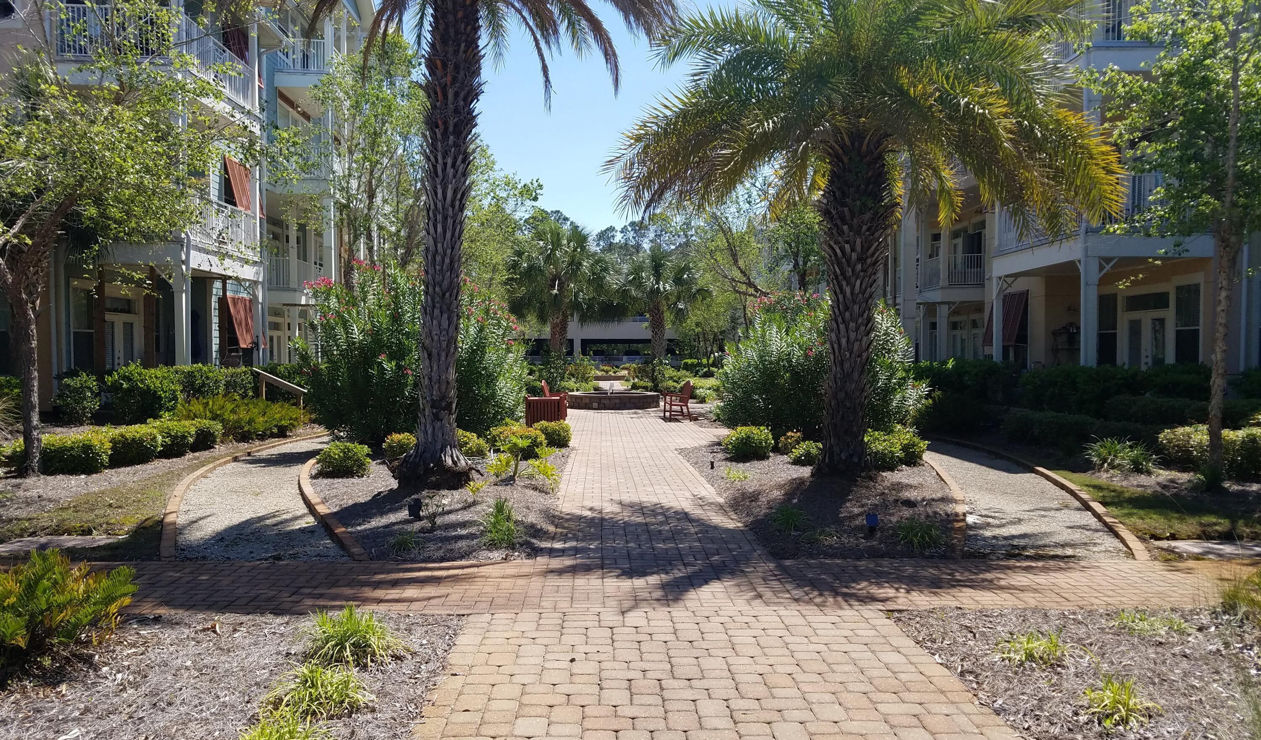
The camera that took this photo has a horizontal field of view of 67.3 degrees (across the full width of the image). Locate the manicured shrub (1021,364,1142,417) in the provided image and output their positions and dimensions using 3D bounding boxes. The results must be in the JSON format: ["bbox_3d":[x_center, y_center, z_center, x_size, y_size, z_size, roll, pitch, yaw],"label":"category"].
[{"bbox_3d":[9.500,0.430,20.100,2.450,1.080,1.400,0,1,0],"label":"manicured shrub"}]

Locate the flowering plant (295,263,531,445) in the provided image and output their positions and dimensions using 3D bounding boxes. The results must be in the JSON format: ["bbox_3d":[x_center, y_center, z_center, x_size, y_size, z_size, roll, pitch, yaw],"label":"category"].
[{"bbox_3d":[-4.200,-0.320,18.500,4.100,3.350,3.700,0,1,0],"label":"flowering plant"}]

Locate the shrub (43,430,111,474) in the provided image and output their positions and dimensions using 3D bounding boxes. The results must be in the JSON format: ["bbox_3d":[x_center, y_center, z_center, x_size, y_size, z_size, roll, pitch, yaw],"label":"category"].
[{"bbox_3d":[-7.420,1.100,12.700,0.880,0.550,0.820,0,1,0],"label":"shrub"}]

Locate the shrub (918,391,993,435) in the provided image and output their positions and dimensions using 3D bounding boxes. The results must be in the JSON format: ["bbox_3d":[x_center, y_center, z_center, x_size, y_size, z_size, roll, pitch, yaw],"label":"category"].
[{"bbox_3d":[6.850,0.900,20.000,1.500,0.880,1.300,0,1,0],"label":"shrub"}]

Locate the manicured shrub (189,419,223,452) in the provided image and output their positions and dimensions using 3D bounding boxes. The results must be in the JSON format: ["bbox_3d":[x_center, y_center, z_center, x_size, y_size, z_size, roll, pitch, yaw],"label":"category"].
[{"bbox_3d":[-7.020,1.070,15.600,0.680,0.530,0.700,0,1,0],"label":"manicured shrub"}]

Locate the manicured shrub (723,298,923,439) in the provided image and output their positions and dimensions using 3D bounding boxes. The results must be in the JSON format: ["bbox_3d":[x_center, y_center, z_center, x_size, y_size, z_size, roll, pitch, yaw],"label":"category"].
[{"bbox_3d":[4.100,-0.100,20.300,4.100,2.900,3.500,0,1,0],"label":"manicured shrub"}]

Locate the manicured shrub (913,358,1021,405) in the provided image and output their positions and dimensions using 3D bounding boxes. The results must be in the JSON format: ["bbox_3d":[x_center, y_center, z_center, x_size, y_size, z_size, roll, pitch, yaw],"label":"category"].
[{"bbox_3d":[8.550,0.330,24.000,2.700,1.200,1.700,0,1,0],"label":"manicured shrub"}]

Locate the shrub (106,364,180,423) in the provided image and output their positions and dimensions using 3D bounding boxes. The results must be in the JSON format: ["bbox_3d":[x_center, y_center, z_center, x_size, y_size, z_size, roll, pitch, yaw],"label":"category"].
[{"bbox_3d":[-9.650,0.470,18.700,1.350,1.120,1.200,0,1,0],"label":"shrub"}]

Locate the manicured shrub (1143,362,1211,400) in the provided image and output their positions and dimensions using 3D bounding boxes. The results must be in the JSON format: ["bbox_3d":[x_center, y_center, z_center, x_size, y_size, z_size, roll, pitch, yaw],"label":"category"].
[{"bbox_3d":[11.500,0.400,20.000,1.300,1.050,1.100,0,1,0],"label":"manicured shrub"}]

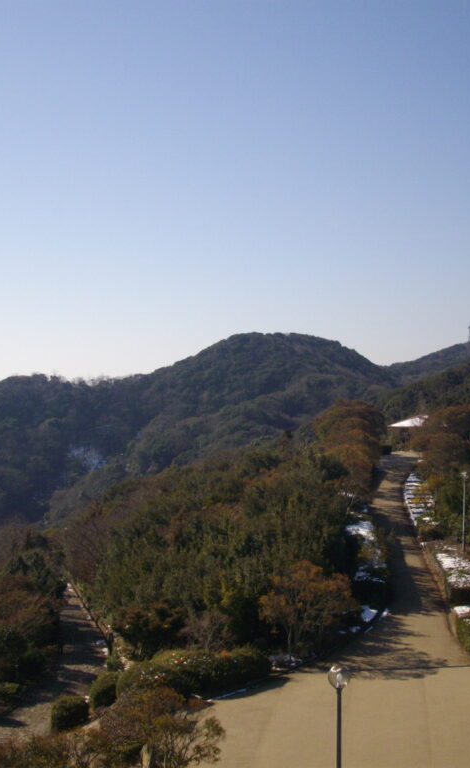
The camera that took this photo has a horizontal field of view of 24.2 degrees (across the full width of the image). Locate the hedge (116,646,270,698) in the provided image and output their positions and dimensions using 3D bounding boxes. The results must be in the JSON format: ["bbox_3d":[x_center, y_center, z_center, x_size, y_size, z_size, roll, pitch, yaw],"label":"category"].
[{"bbox_3d":[-1.500,10.830,40.908,5.700,1.050,2.500,0,-1,-42],"label":"hedge"}]

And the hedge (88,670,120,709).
[{"bbox_3d":[-4.620,10.786,38.658,1.150,1.100,1.150,0,0,0],"label":"hedge"}]

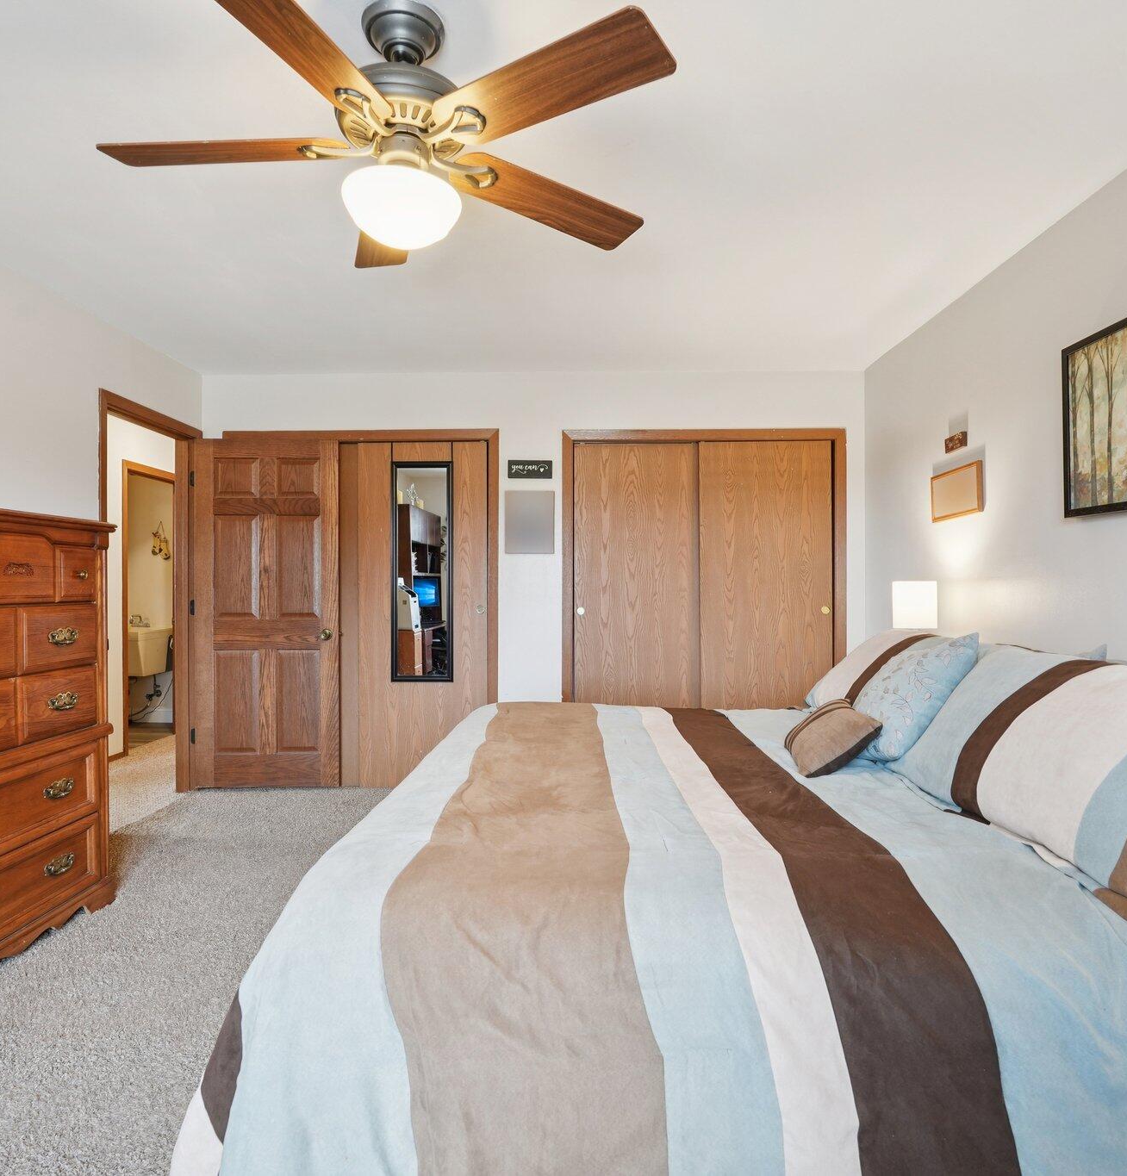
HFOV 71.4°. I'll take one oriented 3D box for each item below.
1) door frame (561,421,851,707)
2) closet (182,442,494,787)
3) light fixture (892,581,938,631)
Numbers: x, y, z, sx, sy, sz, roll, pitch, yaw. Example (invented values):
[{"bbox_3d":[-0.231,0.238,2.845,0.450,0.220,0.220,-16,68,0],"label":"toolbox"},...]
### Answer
[{"bbox_3d":[0.820,0.126,4.626,1.652,2.104,0.110,0,0,1],"label":"door frame"},{"bbox_3d":[-1.283,0.137,4.643,1.774,2.102,0.260,0,0,1],"label":"closet"},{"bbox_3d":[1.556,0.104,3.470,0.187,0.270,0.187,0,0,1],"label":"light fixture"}]

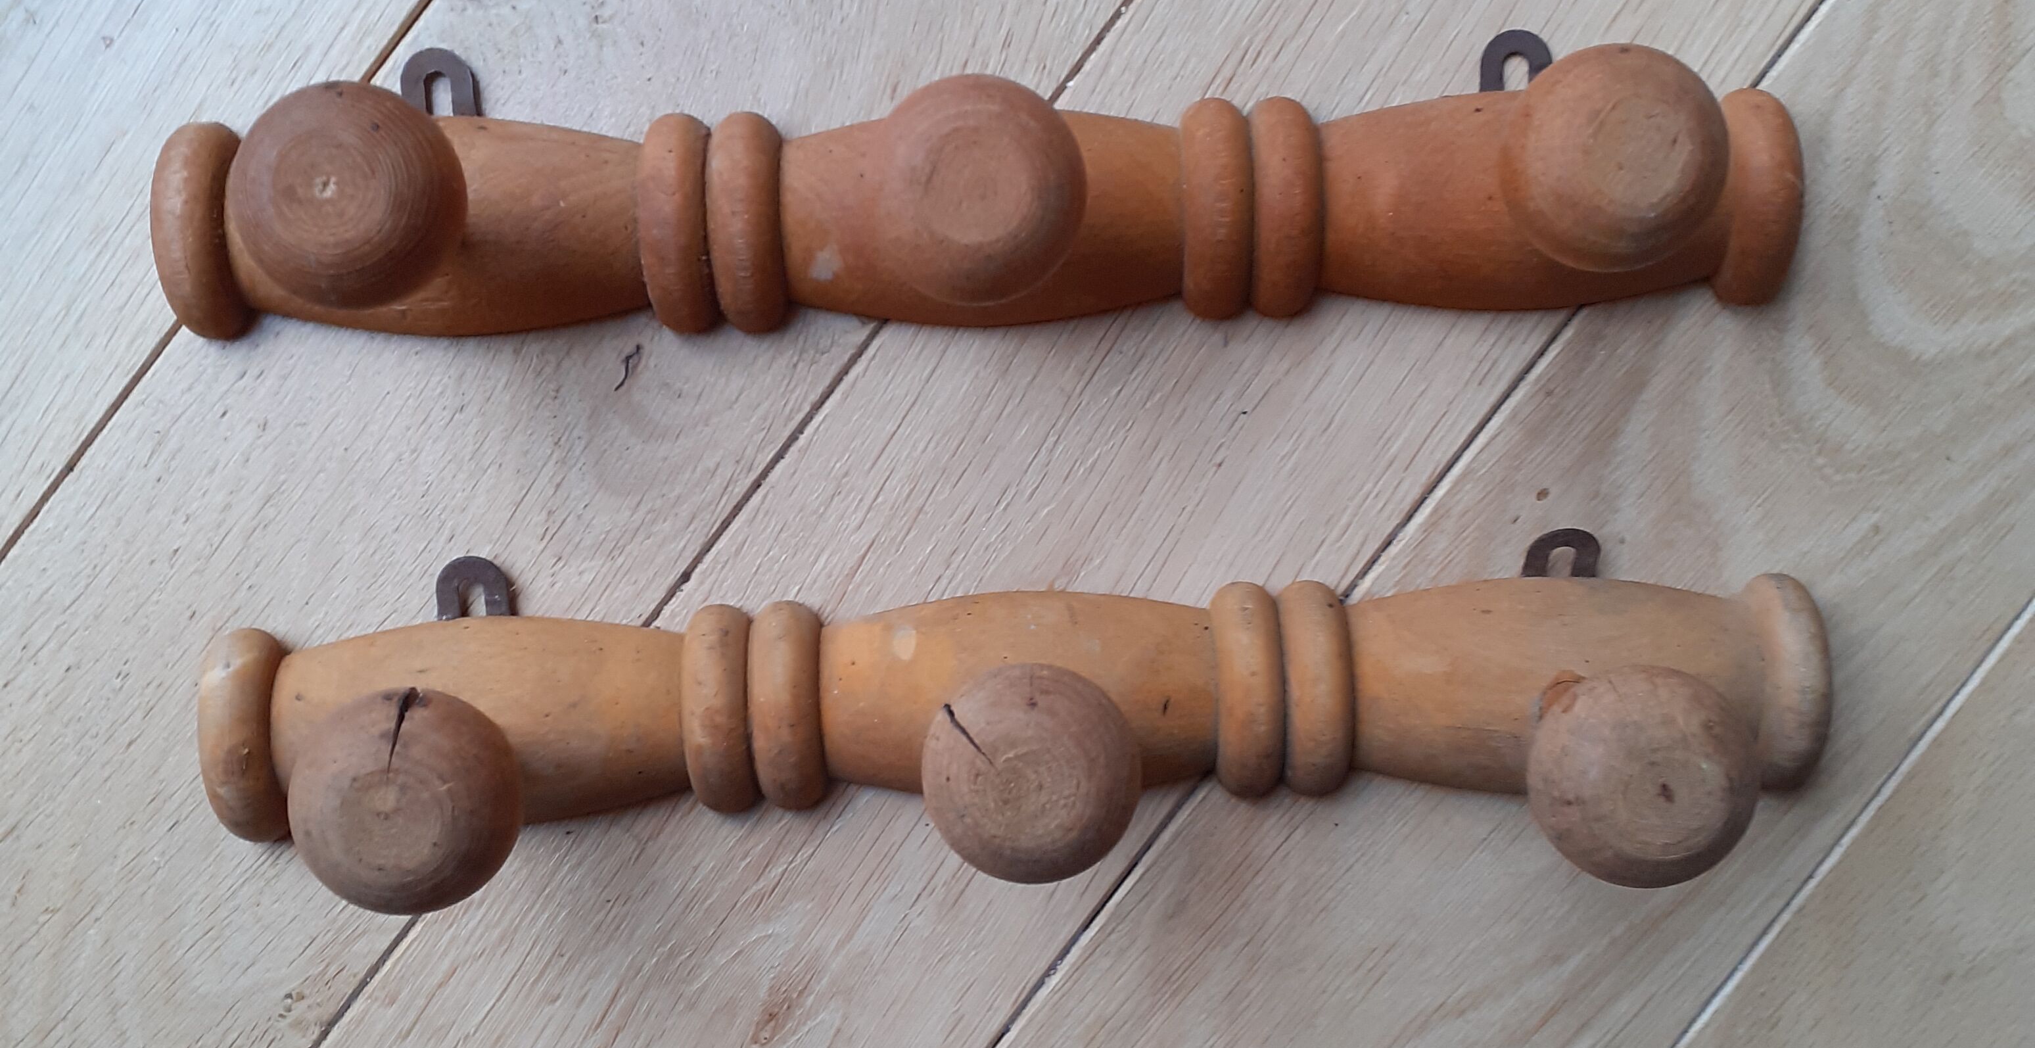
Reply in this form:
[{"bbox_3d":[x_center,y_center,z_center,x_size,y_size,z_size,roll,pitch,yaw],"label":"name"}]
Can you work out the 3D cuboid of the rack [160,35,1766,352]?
[{"bbox_3d":[-0.009,-0.085,0.490,0.409,0.112,0.072,-1,93,-1],"label":"rack"}]

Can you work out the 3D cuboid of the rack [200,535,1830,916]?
[{"bbox_3d":[0.001,0.042,0.498,0.409,0.109,0.069,-2,93,-1],"label":"rack"}]

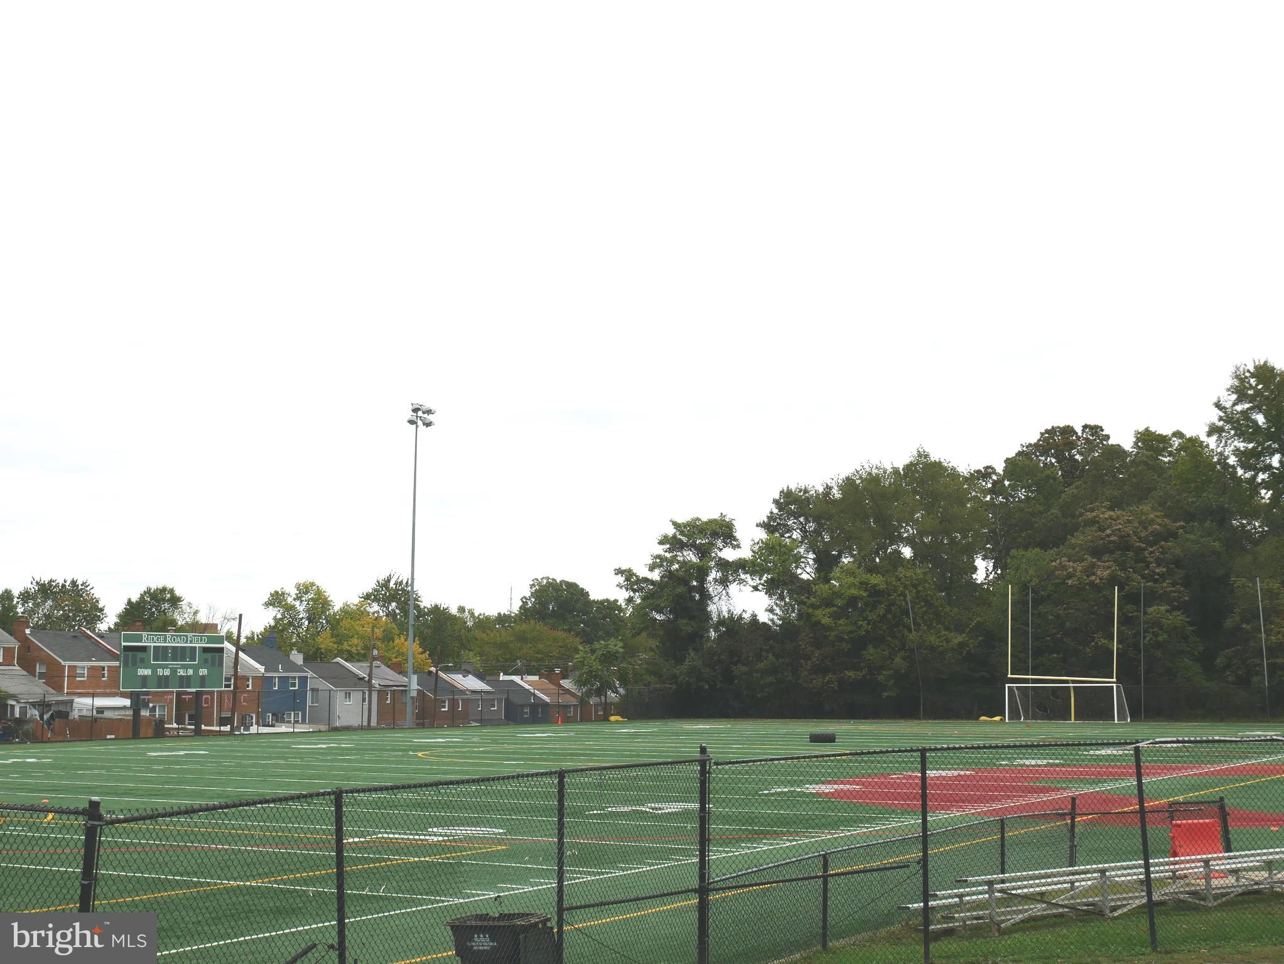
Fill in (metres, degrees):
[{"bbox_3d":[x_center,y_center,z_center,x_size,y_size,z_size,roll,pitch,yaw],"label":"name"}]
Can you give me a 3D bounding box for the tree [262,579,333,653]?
[{"bbox_3d":[-32.113,15.245,179.414,6.840,12.010,6.640,1,-6,-10],"label":"tree"}]

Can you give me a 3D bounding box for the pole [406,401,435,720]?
[{"bbox_3d":[-14.707,5.438,126.025,1.000,20.900,2.200,-3,-7,31],"label":"pole"}]

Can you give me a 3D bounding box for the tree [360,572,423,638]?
[{"bbox_3d":[-25.704,16.113,197.329,6.570,13.750,6.370,1,-6,-7],"label":"tree"}]

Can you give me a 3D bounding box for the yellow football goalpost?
[{"bbox_3d":[28.404,11.530,128.950,7.350,9.150,2.100,-3,-7,31],"label":"yellow football goalpost"}]

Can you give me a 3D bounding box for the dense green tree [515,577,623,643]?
[{"bbox_3d":[-8.772,18.794,231.269,13.410,14.980,13.010,0,-6,-2],"label":"dense green tree"}]

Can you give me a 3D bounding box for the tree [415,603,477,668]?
[{"bbox_3d":[-19.937,17.557,195.488,6.300,10.500,6.110,1,-6,-6],"label":"tree"}]

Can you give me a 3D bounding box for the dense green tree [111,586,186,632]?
[{"bbox_3d":[-42.983,14.537,167.457,6.750,11.130,6.540,2,-6,-14],"label":"dense green tree"}]

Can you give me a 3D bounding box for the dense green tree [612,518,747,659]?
[{"bbox_3d":[3.208,11.059,161.188,11.100,16.640,10.770,0,-6,1],"label":"dense green tree"}]

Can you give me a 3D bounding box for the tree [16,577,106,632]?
[{"bbox_3d":[-47.571,13.454,157.446,7.530,11.350,7.300,2,-6,-17],"label":"tree"}]

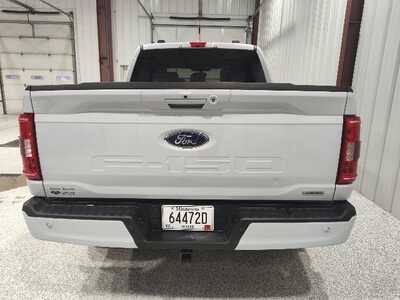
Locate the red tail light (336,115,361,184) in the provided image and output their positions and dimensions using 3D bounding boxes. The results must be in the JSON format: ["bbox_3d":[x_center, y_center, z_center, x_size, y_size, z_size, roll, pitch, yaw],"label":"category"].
[{"bbox_3d":[0.810,-0.006,1.471,0.115,0.386,0.130,0,13,1],"label":"red tail light"}]

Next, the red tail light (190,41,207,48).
[{"bbox_3d":[-0.023,-1.274,3.223,0.200,0.060,0.060,0,13,1],"label":"red tail light"}]

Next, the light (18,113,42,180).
[{"bbox_3d":[-0.936,-0.021,1.500,0.115,0.386,0.130,0,13,1],"label":"light"}]

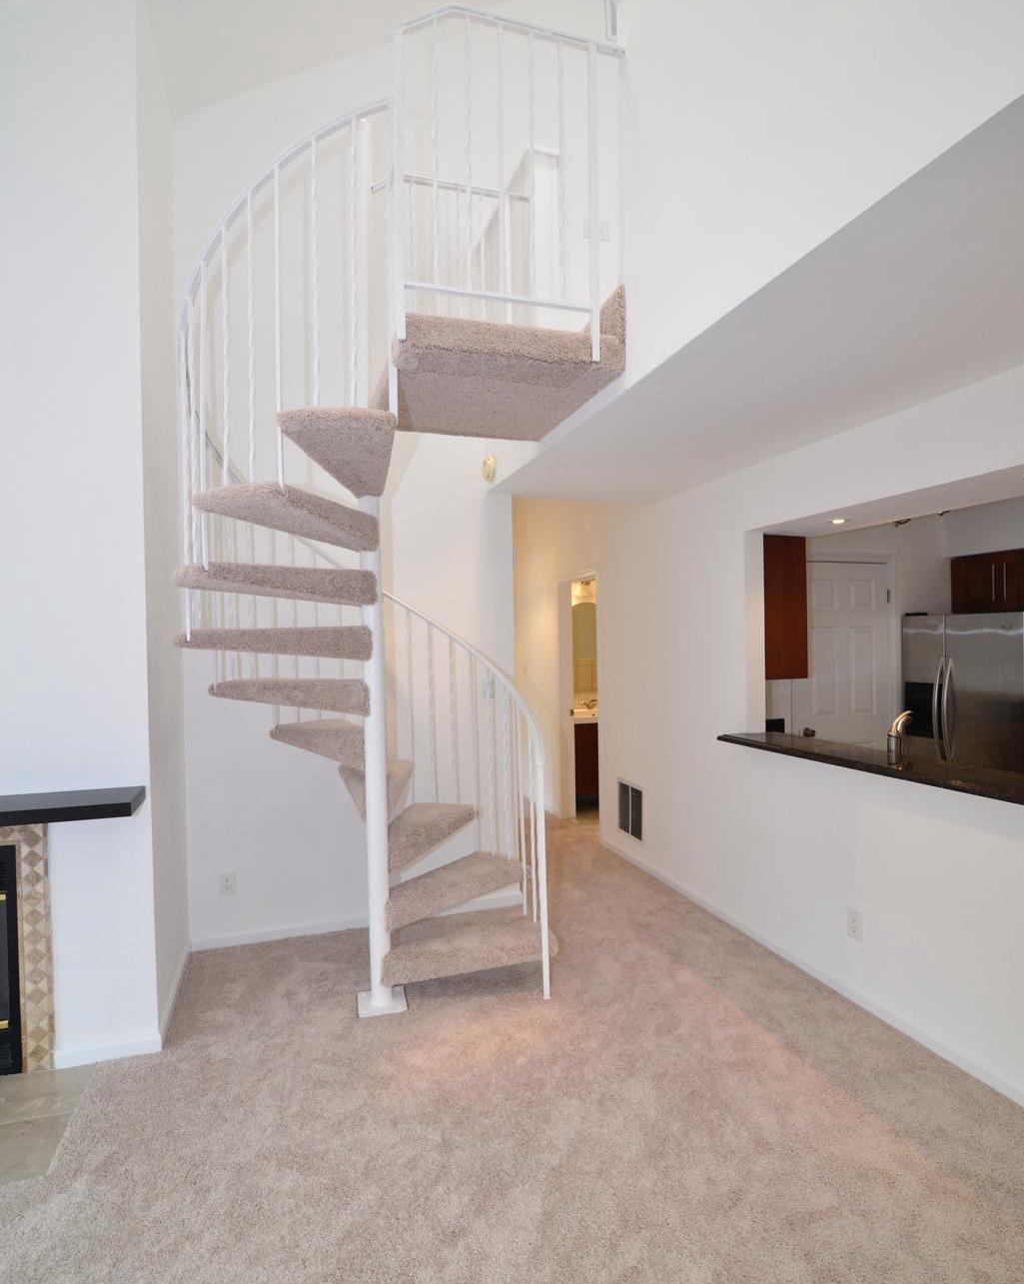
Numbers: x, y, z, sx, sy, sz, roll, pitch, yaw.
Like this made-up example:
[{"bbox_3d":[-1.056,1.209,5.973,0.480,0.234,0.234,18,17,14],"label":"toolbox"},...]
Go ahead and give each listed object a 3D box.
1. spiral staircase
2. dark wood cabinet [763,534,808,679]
[{"bbox_3d":[-0.568,-0.223,2.896,1.507,3.598,1.674,-1,1,-19],"label":"spiral staircase"},{"bbox_3d":[1.408,-0.189,3.900,0.300,0.776,0.450,-1,1,-19],"label":"dark wood cabinet"}]

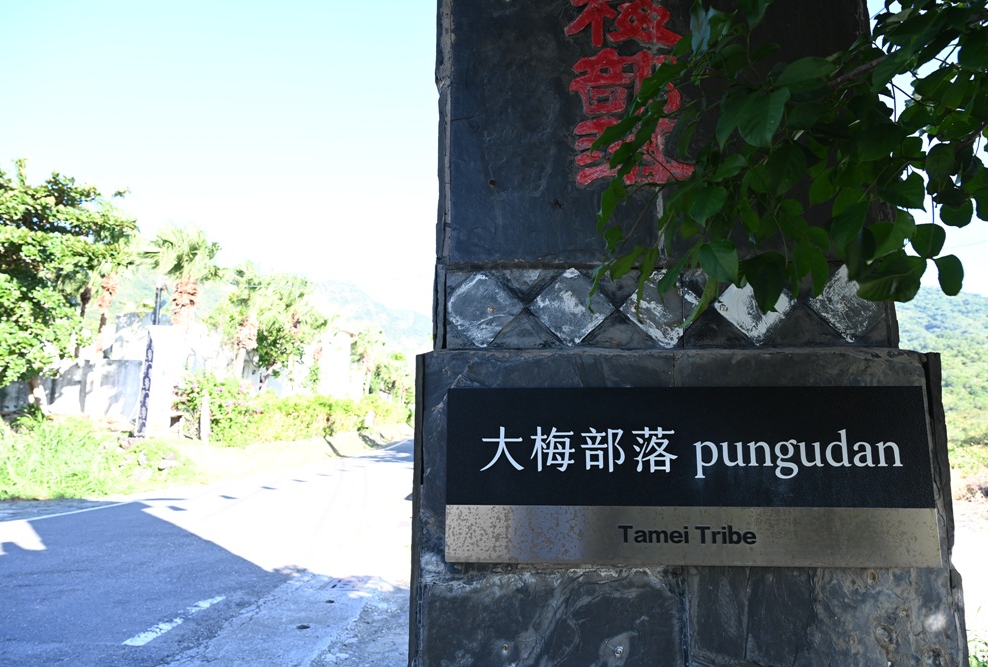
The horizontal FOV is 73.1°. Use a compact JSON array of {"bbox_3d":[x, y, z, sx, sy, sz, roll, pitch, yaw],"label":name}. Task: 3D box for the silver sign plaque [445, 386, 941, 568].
[{"bbox_3d":[0.320,0.239,1.130,0.800,0.291,0.025,-1,-9,3],"label":"silver sign plaque"}]

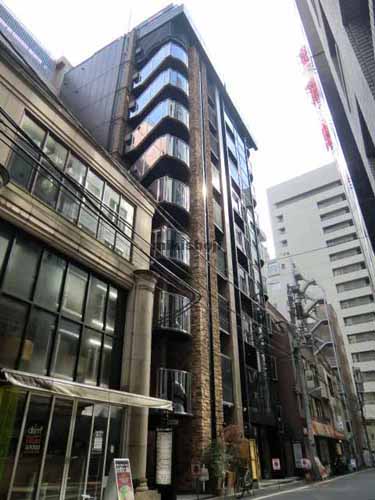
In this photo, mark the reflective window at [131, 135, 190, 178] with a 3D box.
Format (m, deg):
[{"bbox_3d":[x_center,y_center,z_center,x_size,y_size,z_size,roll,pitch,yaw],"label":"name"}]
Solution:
[{"bbox_3d":[-1.961,-5.253,20.522,3.800,1.600,1.450,-21,-36,31],"label":"reflective window"}]

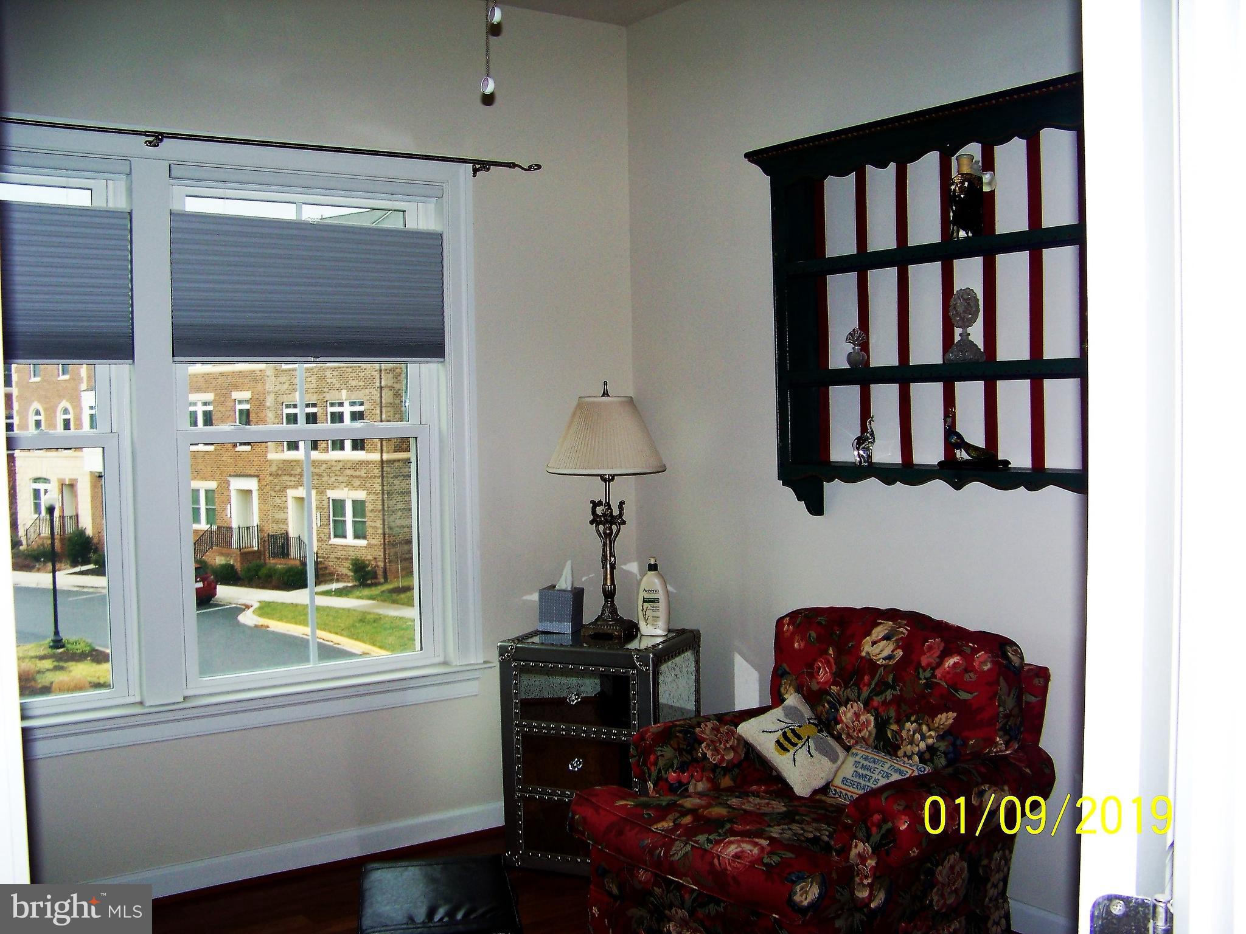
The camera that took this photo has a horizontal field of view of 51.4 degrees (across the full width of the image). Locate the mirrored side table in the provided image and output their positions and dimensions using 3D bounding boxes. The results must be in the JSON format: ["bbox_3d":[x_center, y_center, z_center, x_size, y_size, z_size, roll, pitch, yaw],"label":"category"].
[{"bbox_3d":[-0.060,0.847,3.901,0.480,0.690,0.390,0,3,24],"label":"mirrored side table"}]

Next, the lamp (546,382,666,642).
[{"bbox_3d":[-0.051,0.129,3.879,0.360,0.765,0.360,-1,3,0],"label":"lamp"}]

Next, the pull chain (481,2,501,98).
[{"bbox_3d":[-0.215,-0.697,2.100,0.033,0.200,0.033,-3,3,-34],"label":"pull chain"}]

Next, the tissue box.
[{"bbox_3d":[-0.192,0.442,4.028,0.115,0.128,0.112,1,3,25],"label":"tissue box"}]

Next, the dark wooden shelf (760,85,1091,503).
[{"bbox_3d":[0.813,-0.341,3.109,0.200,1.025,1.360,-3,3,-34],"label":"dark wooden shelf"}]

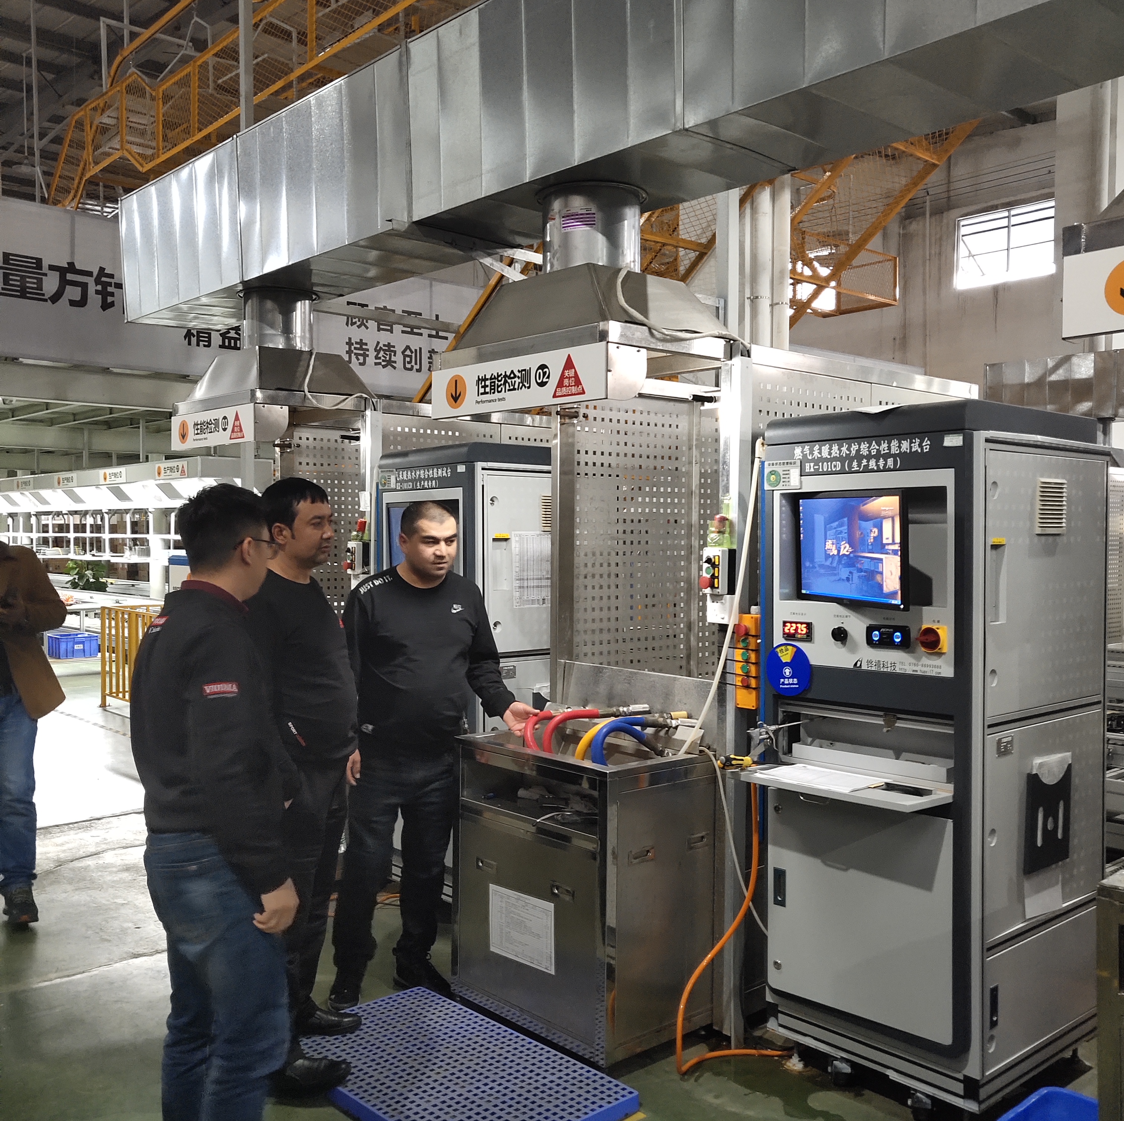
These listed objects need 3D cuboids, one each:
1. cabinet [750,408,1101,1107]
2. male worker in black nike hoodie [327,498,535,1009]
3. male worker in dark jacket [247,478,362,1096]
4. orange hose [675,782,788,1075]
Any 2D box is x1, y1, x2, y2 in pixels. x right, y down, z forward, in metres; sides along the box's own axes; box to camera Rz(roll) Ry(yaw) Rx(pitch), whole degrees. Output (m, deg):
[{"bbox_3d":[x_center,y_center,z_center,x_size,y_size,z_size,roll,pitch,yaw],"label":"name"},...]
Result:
[{"bbox_3d":[1.064,0.526,3.761,0.810,1.880,0.700,-1,2,-43],"label":"cabinet"},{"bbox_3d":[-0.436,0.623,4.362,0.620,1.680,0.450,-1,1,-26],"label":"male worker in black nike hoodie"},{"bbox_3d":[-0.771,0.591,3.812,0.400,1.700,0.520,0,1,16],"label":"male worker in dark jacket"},{"bbox_3d":[0.480,1.048,3.780,0.360,0.840,0.200,-1,1,-41],"label":"orange hose"}]

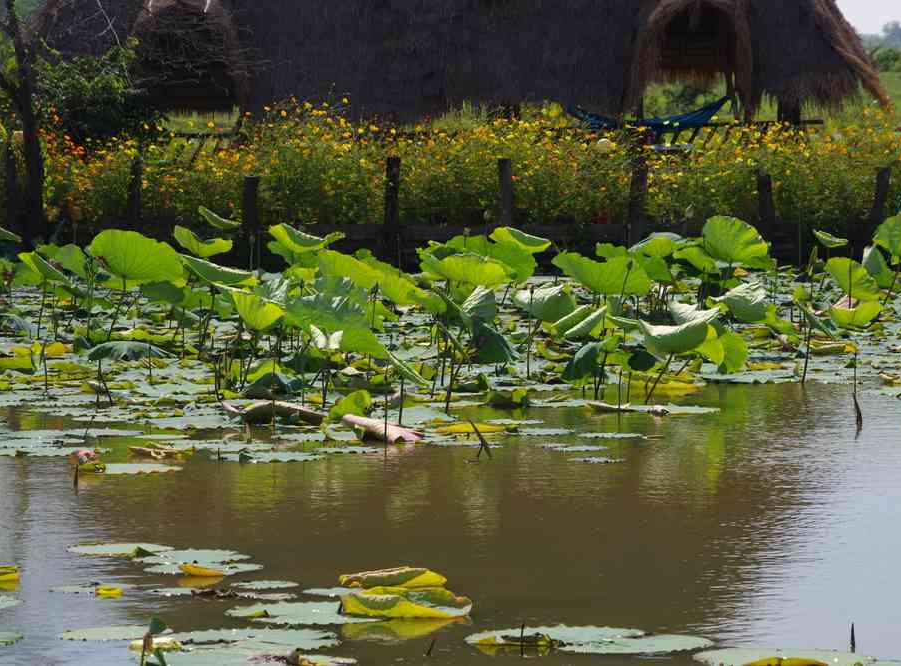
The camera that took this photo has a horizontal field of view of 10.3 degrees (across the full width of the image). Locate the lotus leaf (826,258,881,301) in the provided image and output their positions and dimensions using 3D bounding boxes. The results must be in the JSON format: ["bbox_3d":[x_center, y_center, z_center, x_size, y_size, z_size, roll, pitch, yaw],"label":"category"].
[{"bbox_3d":[2.501,-0.332,31.001,0.348,0.250,0.306,0,3,0],"label":"lotus leaf"}]

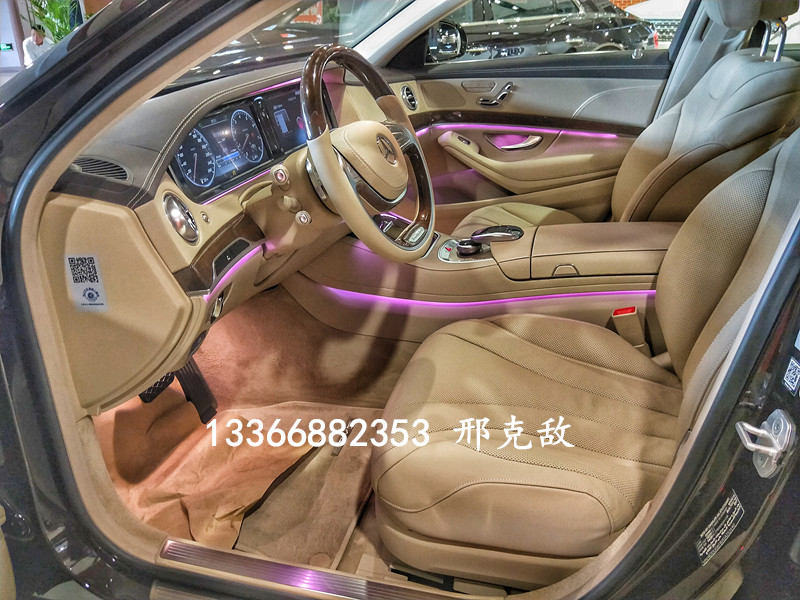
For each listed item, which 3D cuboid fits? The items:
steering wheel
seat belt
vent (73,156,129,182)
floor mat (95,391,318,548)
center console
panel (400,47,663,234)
[{"bbox_3d":[-0.053,-0.244,1.009,0.095,0.385,0.385,-17,18,27],"label":"steering wheel"},{"bbox_3d":[0.498,0.075,1.226,0.055,0.120,0.032,-20,18,25],"label":"seat belt"},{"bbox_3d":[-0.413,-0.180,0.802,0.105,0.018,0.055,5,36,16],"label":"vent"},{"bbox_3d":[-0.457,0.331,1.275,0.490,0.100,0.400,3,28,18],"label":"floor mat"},{"bbox_3d":[0.226,-0.061,1.443,0.980,0.280,0.280,5,27,16],"label":"center console"},{"bbox_3d":[0.435,-0.512,1.999,0.880,0.630,0.140,5,27,16],"label":"panel"}]

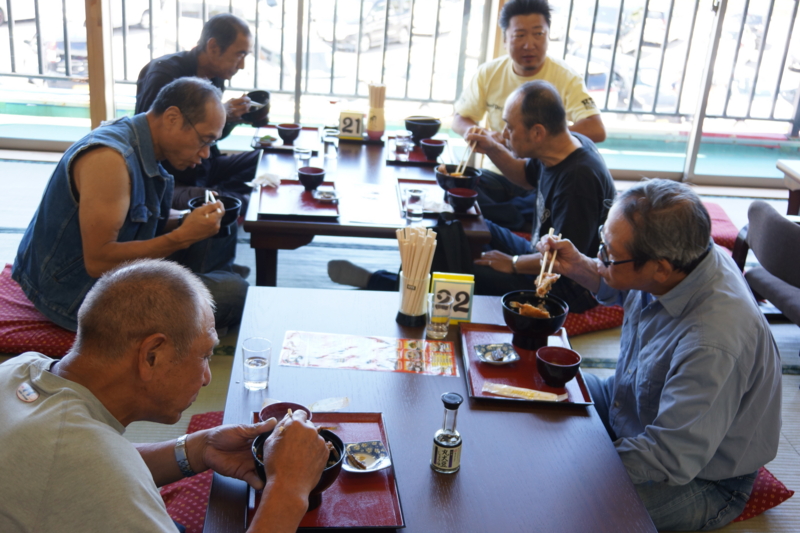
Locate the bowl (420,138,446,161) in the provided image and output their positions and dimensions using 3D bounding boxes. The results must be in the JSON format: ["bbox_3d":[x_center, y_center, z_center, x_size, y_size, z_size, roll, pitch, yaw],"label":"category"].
[{"bbox_3d":[0.126,-0.450,3.629,0.097,0.063,0.097,4,22,-1],"label":"bowl"}]

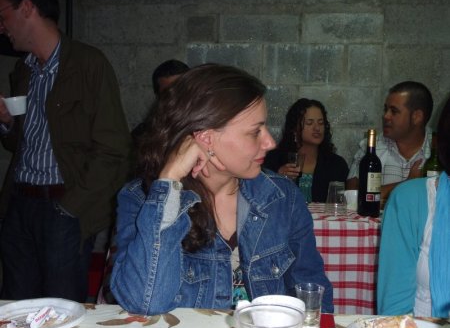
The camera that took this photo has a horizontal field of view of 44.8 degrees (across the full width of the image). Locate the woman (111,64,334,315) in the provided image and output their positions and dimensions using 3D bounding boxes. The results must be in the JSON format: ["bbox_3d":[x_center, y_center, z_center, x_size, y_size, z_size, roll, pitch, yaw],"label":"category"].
[{"bbox_3d":[-0.005,0.400,1.120,0.480,1.210,0.660,-1,5,-7],"label":"woman"}]

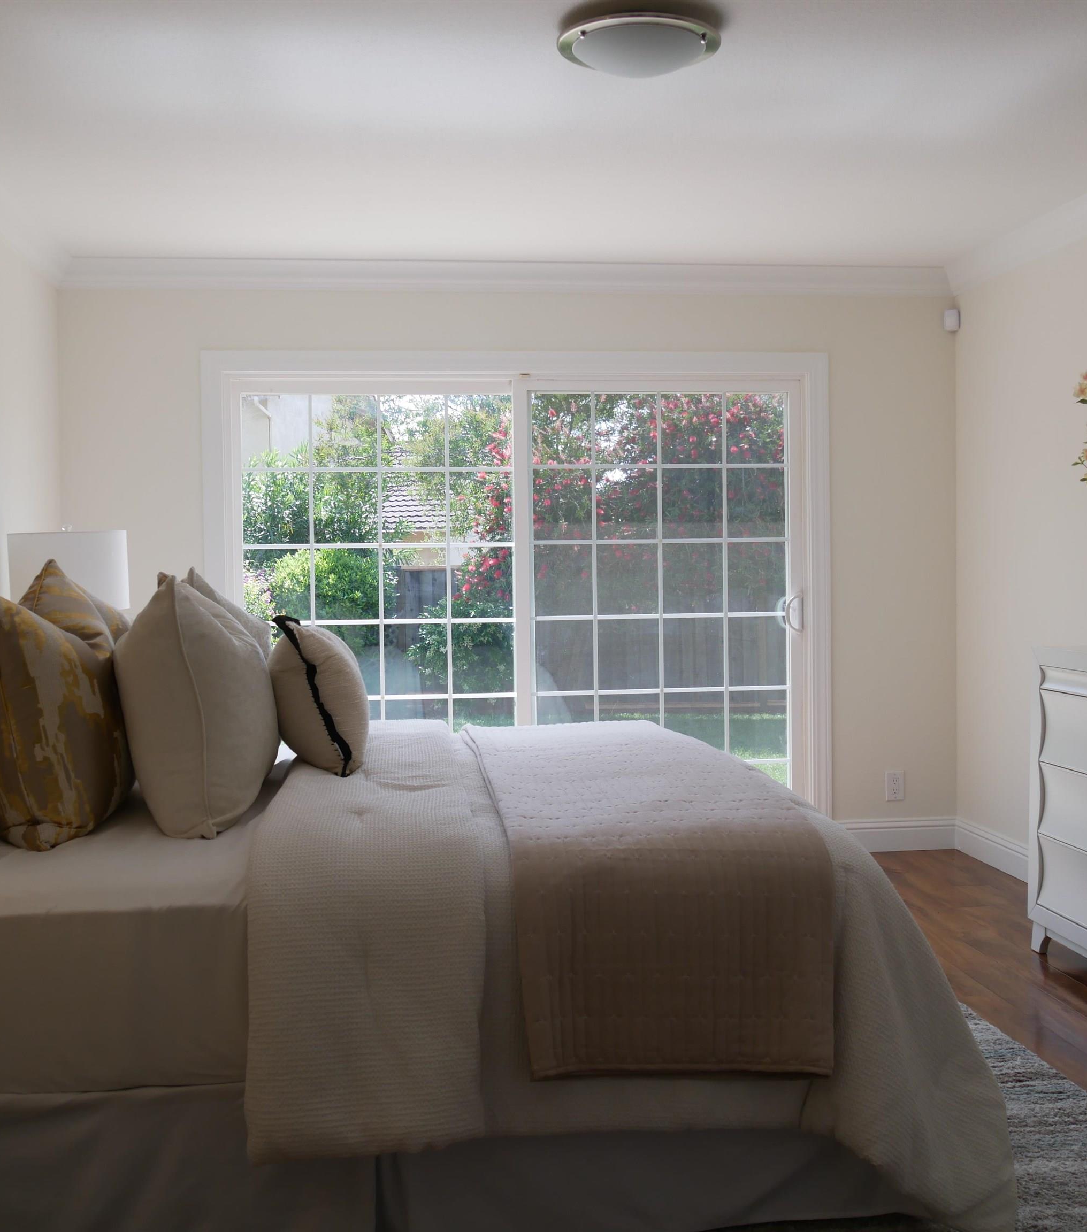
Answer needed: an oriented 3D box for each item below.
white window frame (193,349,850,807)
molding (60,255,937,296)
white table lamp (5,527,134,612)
[{"bbox_3d":[-0.053,0.012,5.426,2.420,2.051,0.120,-1,2,-8],"label":"white window frame"},{"bbox_3d":[-0.067,-1.347,5.305,3.630,0.107,0.085,-1,2,-8],"label":"molding"},{"bbox_3d":[-1.507,0.062,4.221,0.360,0.685,0.360,-1,2,-8],"label":"white table lamp"}]

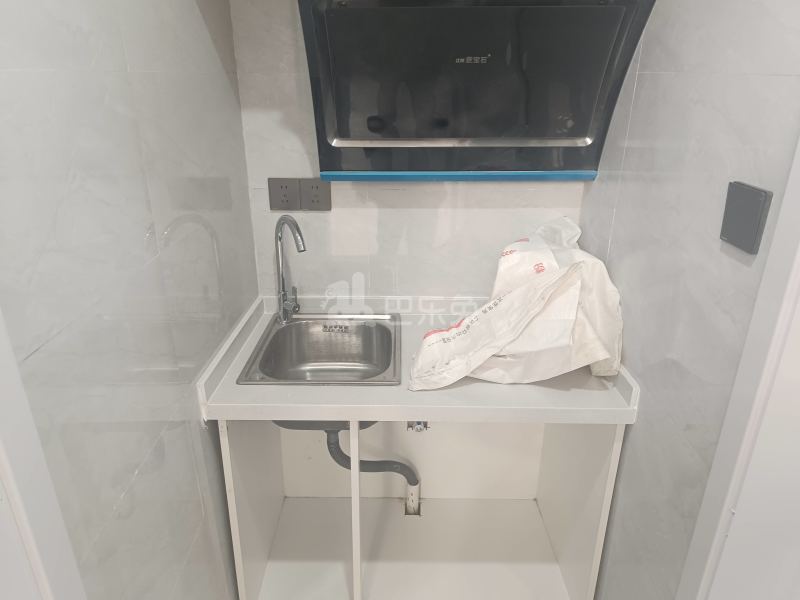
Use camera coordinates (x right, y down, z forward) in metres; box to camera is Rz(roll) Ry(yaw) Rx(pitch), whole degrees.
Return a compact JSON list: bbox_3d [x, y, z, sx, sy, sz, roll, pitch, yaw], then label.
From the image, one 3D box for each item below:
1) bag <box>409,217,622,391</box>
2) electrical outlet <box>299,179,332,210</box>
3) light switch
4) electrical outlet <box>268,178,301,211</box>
[{"bbox_3d":[0.261,-0.010,1.335,0.484,0.319,0.356,0,20,0],"label":"bag"},{"bbox_3d":[-0.234,-0.293,1.543,0.086,0.086,0.009,0,20,0],"label":"electrical outlet"},{"bbox_3d":[0.500,-0.119,0.804,0.010,0.086,0.086,0,20,0],"label":"light switch"},{"bbox_3d":[-0.319,-0.293,1.543,0.086,0.086,0.009,0,20,0],"label":"electrical outlet"}]

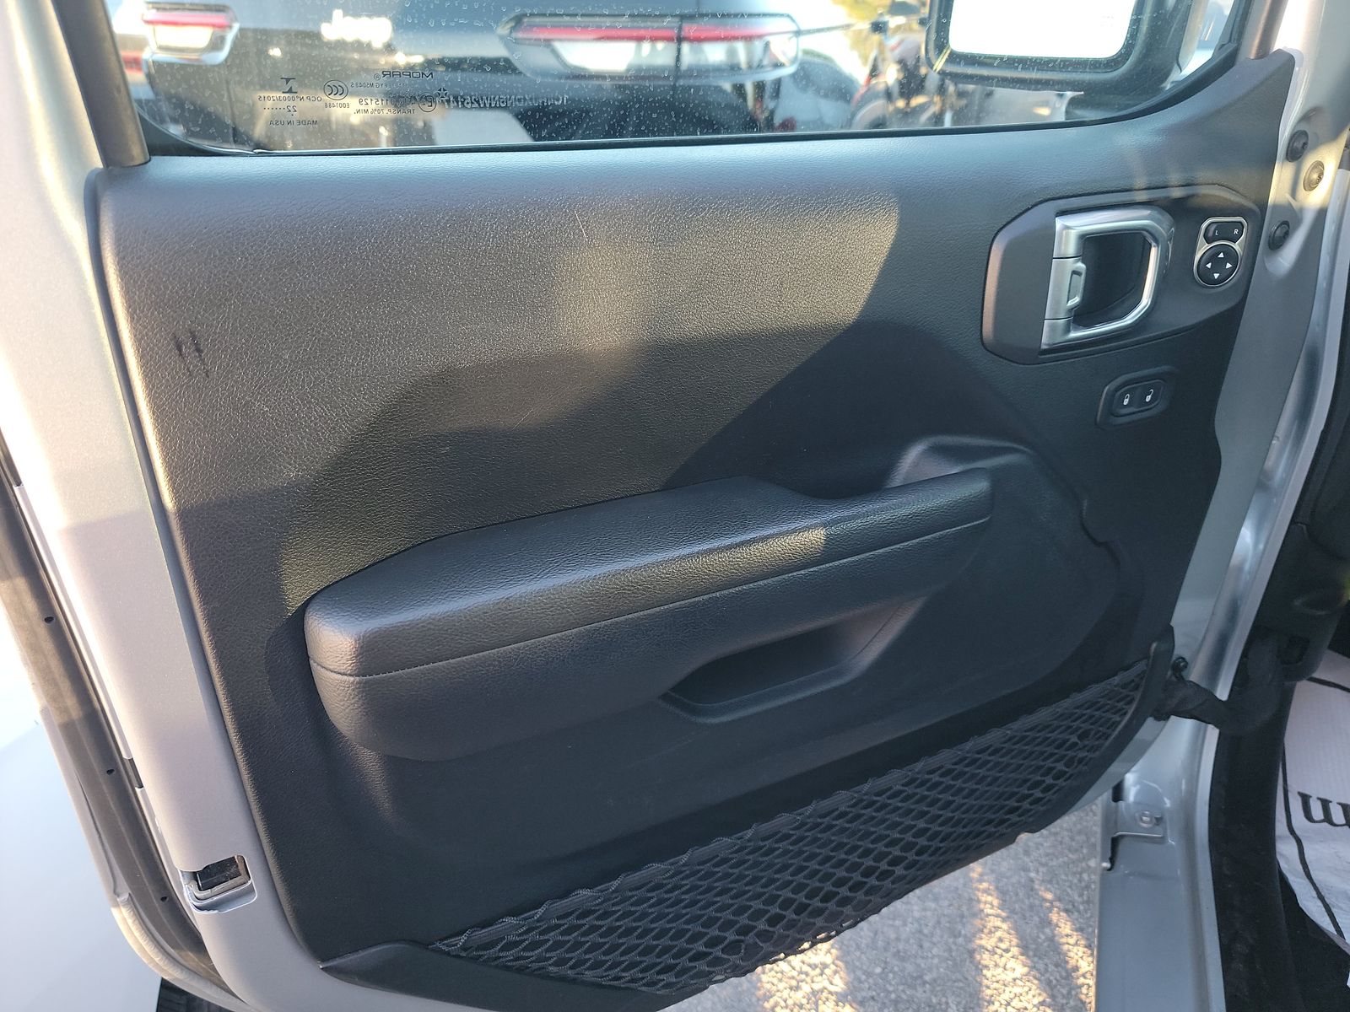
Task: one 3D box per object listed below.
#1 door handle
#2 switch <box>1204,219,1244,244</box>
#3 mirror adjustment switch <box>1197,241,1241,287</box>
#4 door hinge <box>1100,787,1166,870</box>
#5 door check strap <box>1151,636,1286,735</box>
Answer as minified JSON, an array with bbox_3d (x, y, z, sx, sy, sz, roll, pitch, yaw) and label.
[{"bbox_3d":[0.328,-0.173,0.708,0.102,0.100,0.030,-10,26,-19],"label":"door handle"},{"bbox_3d":[0.439,-0.219,0.748,0.030,0.018,0.009,-6,25,-11],"label":"switch"},{"bbox_3d":[0.437,-0.194,0.752,0.031,0.032,0.010,-6,25,-11],"label":"mirror adjustment switch"},{"bbox_3d":[0.519,0.366,1.060,0.062,0.088,0.040,0,25,3],"label":"door hinge"},{"bbox_3d":[0.588,0.194,1.010,0.140,0.090,0.065,13,29,27],"label":"door check strap"}]

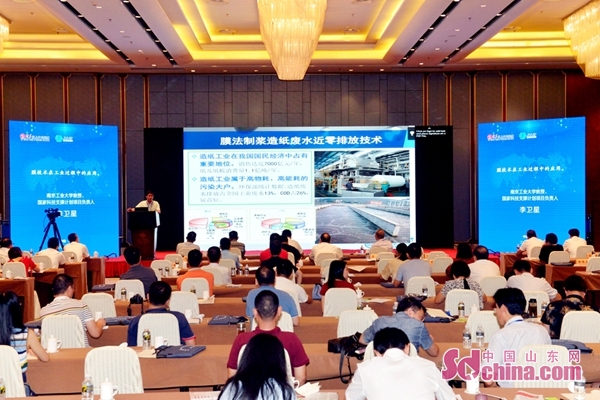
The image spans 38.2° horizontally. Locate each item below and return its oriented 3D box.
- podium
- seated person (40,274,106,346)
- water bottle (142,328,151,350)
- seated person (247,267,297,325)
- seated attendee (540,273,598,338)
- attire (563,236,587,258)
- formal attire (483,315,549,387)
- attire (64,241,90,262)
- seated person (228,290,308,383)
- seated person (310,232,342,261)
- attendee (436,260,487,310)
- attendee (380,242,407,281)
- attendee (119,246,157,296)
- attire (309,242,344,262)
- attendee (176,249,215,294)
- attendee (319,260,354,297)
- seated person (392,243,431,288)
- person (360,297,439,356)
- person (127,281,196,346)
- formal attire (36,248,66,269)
[{"bbox_3d":[-3.933,0.888,21.750,0.700,1.210,0.520,0,0,-2],"label":"podium"},{"bbox_3d":[-2.035,1.297,7.750,0.530,1.260,0.820,0,0,7],"label":"seated person"},{"bbox_3d":[-1.251,1.130,7.060,0.063,0.178,0.063,0,0,0],"label":"water bottle"},{"bbox_3d":[-0.246,1.258,7.750,0.500,1.320,0.800,0,0,1],"label":"seated person"},{"bbox_3d":[2.506,1.328,8.000,0.560,1.250,0.750,0,0,0],"label":"seated attendee"},{"bbox_3d":[5.512,1.048,17.400,0.500,0.650,0.420,0,0,-1],"label":"attire"},{"bbox_3d":[1.511,1.112,6.020,0.470,0.640,0.440,0,0,-17],"label":"formal attire"},{"bbox_3d":[-4.185,1.086,16.300,0.500,0.640,0.420,0,0,14],"label":"attire"},{"bbox_3d":[-0.231,1.300,6.350,0.580,1.280,0.750,0,0,0],"label":"seated person"},{"bbox_3d":[0.503,1.285,16.450,0.580,1.290,0.750,0,0,0],"label":"seated person"},{"bbox_3d":[1.815,1.325,9.800,0.570,1.250,0.750,0,0,0],"label":"attendee"},{"bbox_3d":[1.467,1.271,12.650,0.500,1.260,0.800,0,0,0],"label":"attendee"},{"bbox_3d":[-2.081,1.257,11.100,0.500,1.330,0.800,0,0,5],"label":"attendee"},{"bbox_3d":[0.500,1.085,16.350,0.580,0.660,0.420,0,0,0],"label":"attire"},{"bbox_3d":[-1.284,1.235,10.650,0.480,1.250,0.800,0,0,3],"label":"attendee"},{"bbox_3d":[0.409,1.282,9.450,0.460,1.260,0.800,0,0,17],"label":"attendee"},{"bbox_3d":[1.447,1.253,11.250,0.520,1.340,0.750,0,0,0],"label":"seated person"},{"bbox_3d":[0.712,1.316,6.200,0.570,1.200,0.880,0,0,7],"label":"person"},{"bbox_3d":[-1.191,1.266,7.400,0.540,1.200,0.800,0,0,4],"label":"person"},{"bbox_3d":[-4.301,1.118,15.000,0.520,0.620,0.450,0,0,12],"label":"formal attire"}]

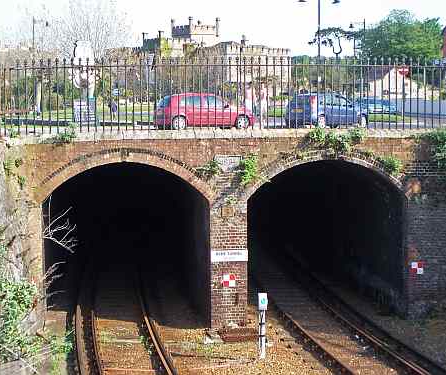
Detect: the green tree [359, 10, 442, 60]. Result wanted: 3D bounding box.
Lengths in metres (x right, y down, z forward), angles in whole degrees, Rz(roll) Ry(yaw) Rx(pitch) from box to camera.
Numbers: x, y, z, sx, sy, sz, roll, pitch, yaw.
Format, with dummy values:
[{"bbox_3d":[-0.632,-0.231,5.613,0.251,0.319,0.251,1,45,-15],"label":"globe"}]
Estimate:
[{"bbox_3d":[22.764,-17.216,140.000,10.200,10.800,9.500,0,5,9],"label":"green tree"}]

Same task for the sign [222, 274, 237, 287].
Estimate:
[{"bbox_3d":[0.174,2.458,28.829,0.340,0.330,0.030,-1,5,-11],"label":"sign"}]

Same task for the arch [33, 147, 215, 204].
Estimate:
[{"bbox_3d":[-2.537,-0.329,28.368,4.665,1.488,0.550,-1,5,-11],"label":"arch"}]

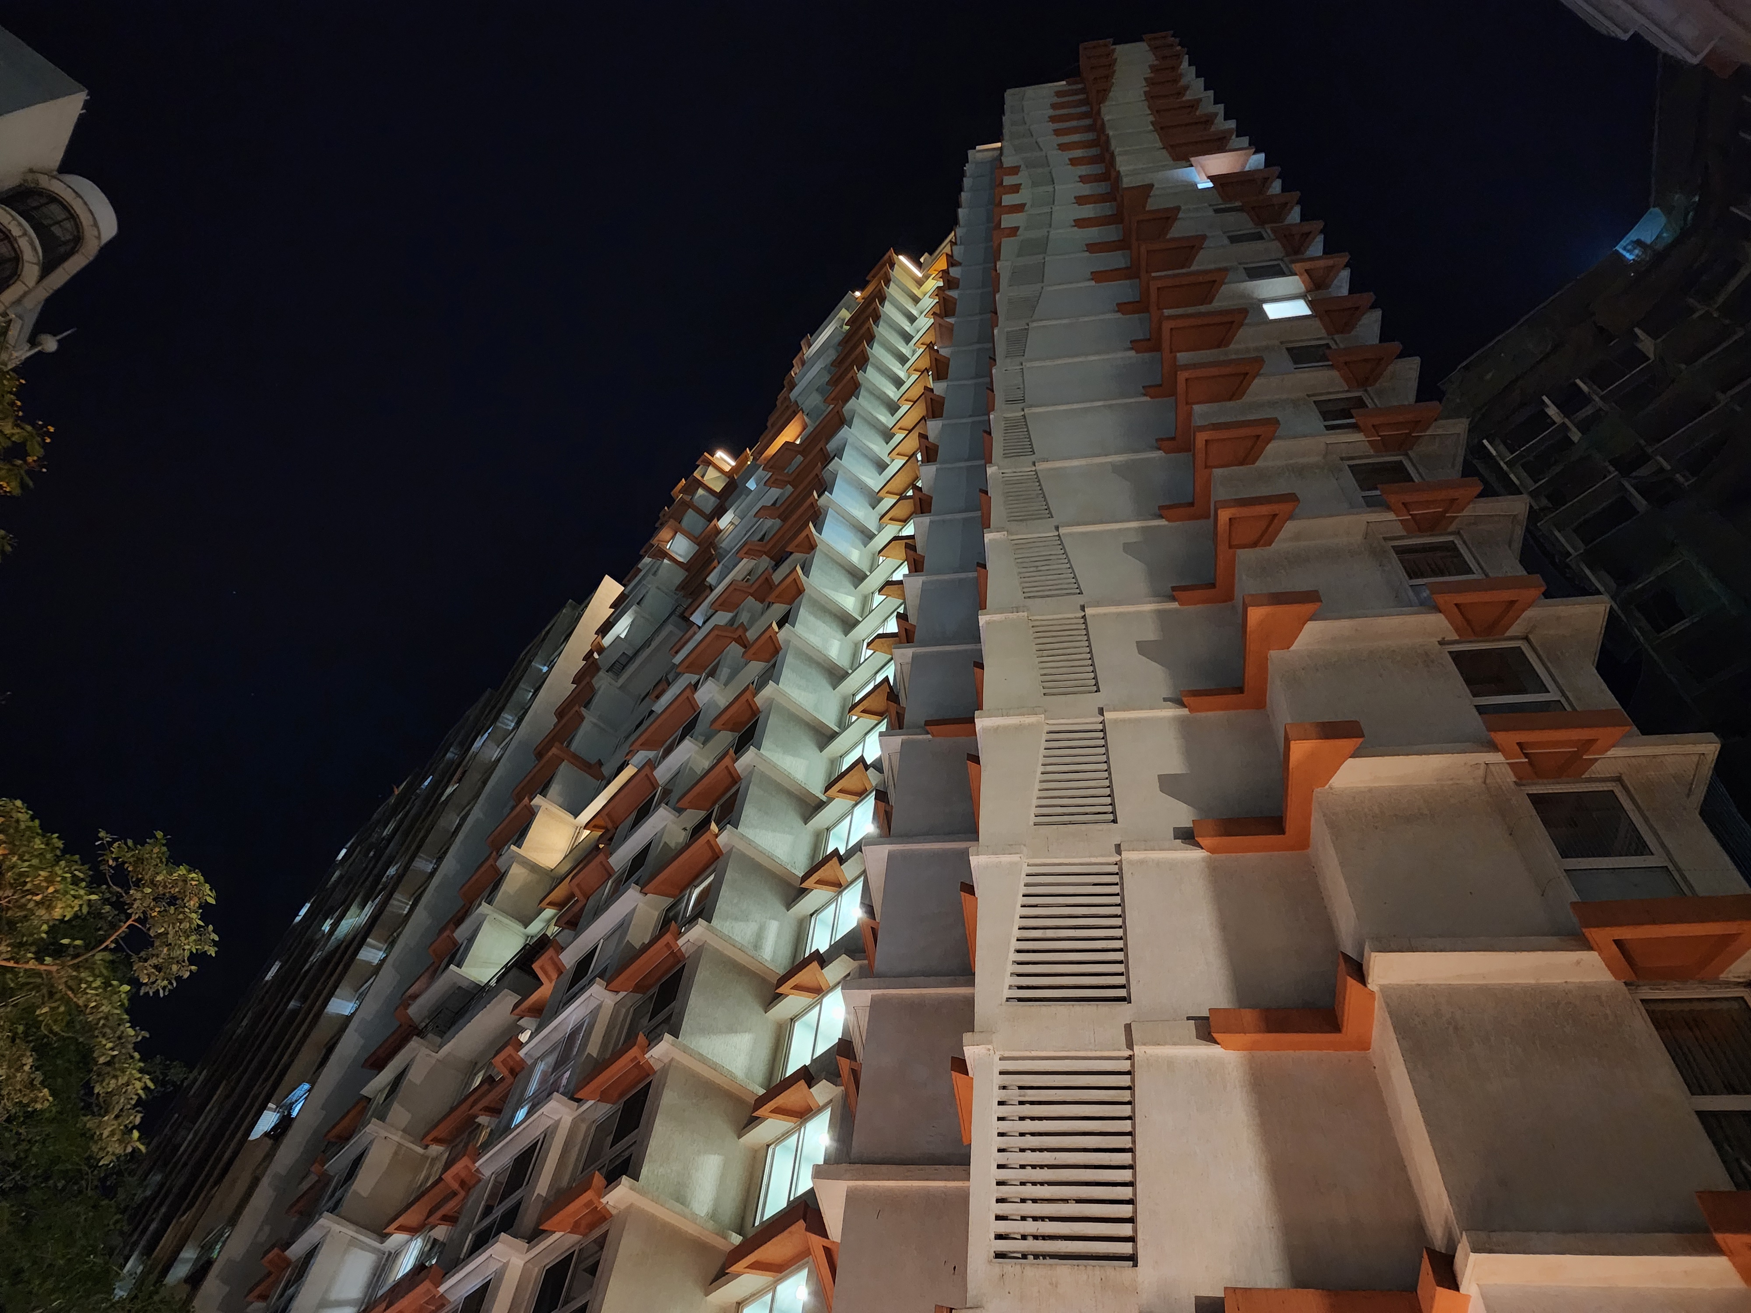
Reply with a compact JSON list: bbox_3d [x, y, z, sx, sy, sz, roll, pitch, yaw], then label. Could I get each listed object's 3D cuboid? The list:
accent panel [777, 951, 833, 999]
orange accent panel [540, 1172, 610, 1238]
[{"bbox_3d":[-1.393,6.961,25.068,0.753,0.300,1.437,37,-59,-17],"label":"accent panel"},{"bbox_3d":[-5.532,10.519,22.118,0.730,0.340,1.940,36,-59,-18],"label":"orange accent panel"}]

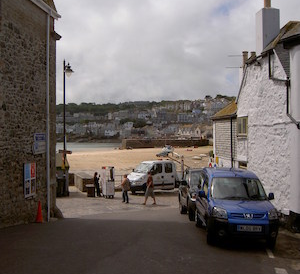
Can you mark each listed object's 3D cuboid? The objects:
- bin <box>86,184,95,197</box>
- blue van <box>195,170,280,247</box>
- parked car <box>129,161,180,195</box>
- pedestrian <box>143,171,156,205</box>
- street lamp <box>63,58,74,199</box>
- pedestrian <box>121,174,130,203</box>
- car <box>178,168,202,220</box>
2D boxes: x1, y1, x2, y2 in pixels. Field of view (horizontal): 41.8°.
[{"bbox_3d":[-3.834,3.432,25.396,0.580,0.830,0.550,0,1,0],"label":"bin"},{"bbox_3d":[2.270,1.850,10.970,1.730,1.840,4.120,2,-4,2],"label":"blue van"},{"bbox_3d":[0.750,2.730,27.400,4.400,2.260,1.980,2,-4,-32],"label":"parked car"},{"bbox_3d":[-0.010,2.701,20.392,0.650,1.660,0.500,0,1,-3],"label":"pedestrian"},{"bbox_3d":[-5.374,-0.639,26.055,0.720,9.050,0.550,0,1,0],"label":"street lamp"},{"bbox_3d":[-1.324,2.810,21.392,0.420,1.580,0.480,0,1,-9],"label":"pedestrian"},{"bbox_3d":[2.240,2.250,15.600,1.780,1.850,4.400,1,-4,-1],"label":"car"}]

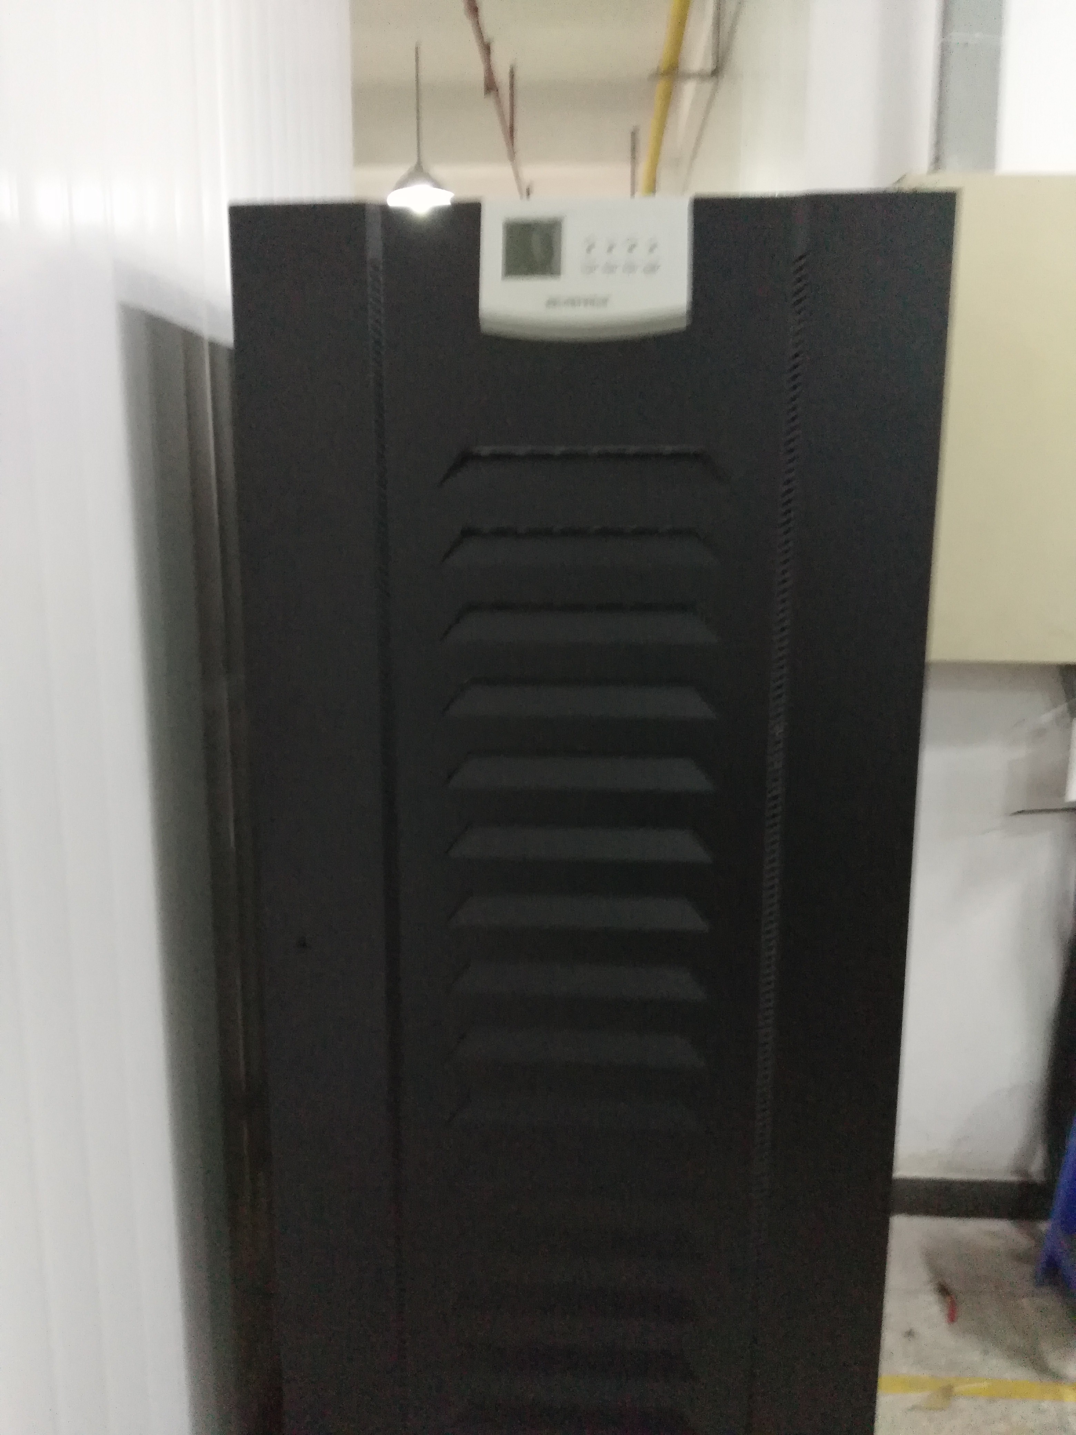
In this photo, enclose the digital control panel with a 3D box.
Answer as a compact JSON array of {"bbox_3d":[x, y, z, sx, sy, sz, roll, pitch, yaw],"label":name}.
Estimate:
[{"bbox_3d":[0.040,-0.375,0.981,0.174,0.111,0.030,1,11,4],"label":"digital control panel"}]

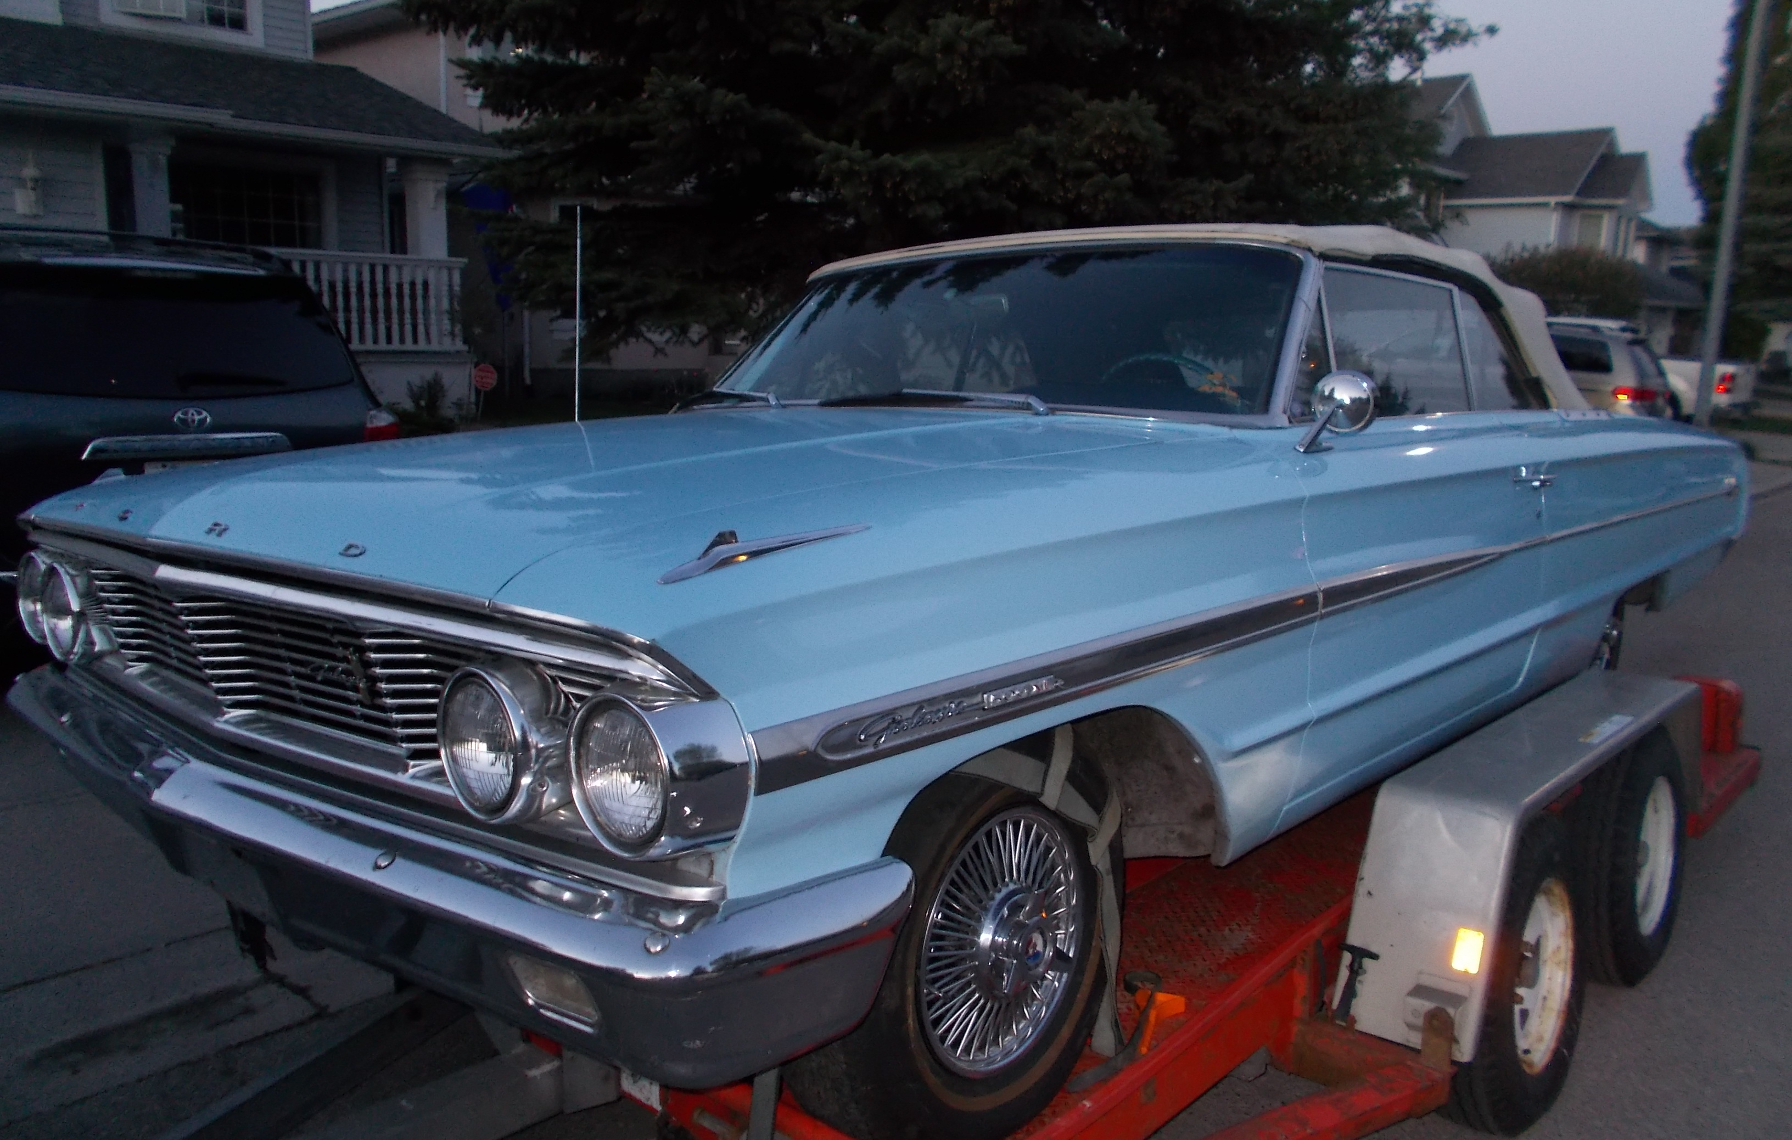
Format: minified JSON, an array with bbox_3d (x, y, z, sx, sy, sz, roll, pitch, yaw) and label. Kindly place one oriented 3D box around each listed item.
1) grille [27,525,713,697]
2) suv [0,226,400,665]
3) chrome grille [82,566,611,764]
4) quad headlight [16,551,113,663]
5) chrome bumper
[{"bbox_3d":[-0.919,0.005,1.809,1.860,0.100,0.155,7,10,41],"label":"grille"},{"bbox_3d":[-4.358,-0.774,7.432,1.910,1.750,4.785,-5,9,-38],"label":"suv"},{"bbox_3d":[-0.888,0.127,1.861,1.440,0.205,0.150,7,10,41],"label":"chrome grille"},{"bbox_3d":[-1.454,0.056,2.352,0.395,0.180,0.145,7,10,41],"label":"quad headlight"},{"bbox_3d":[-0.853,0.326,1.929,1.980,0.235,0.410,7,10,41],"label":"chrome bumper"}]

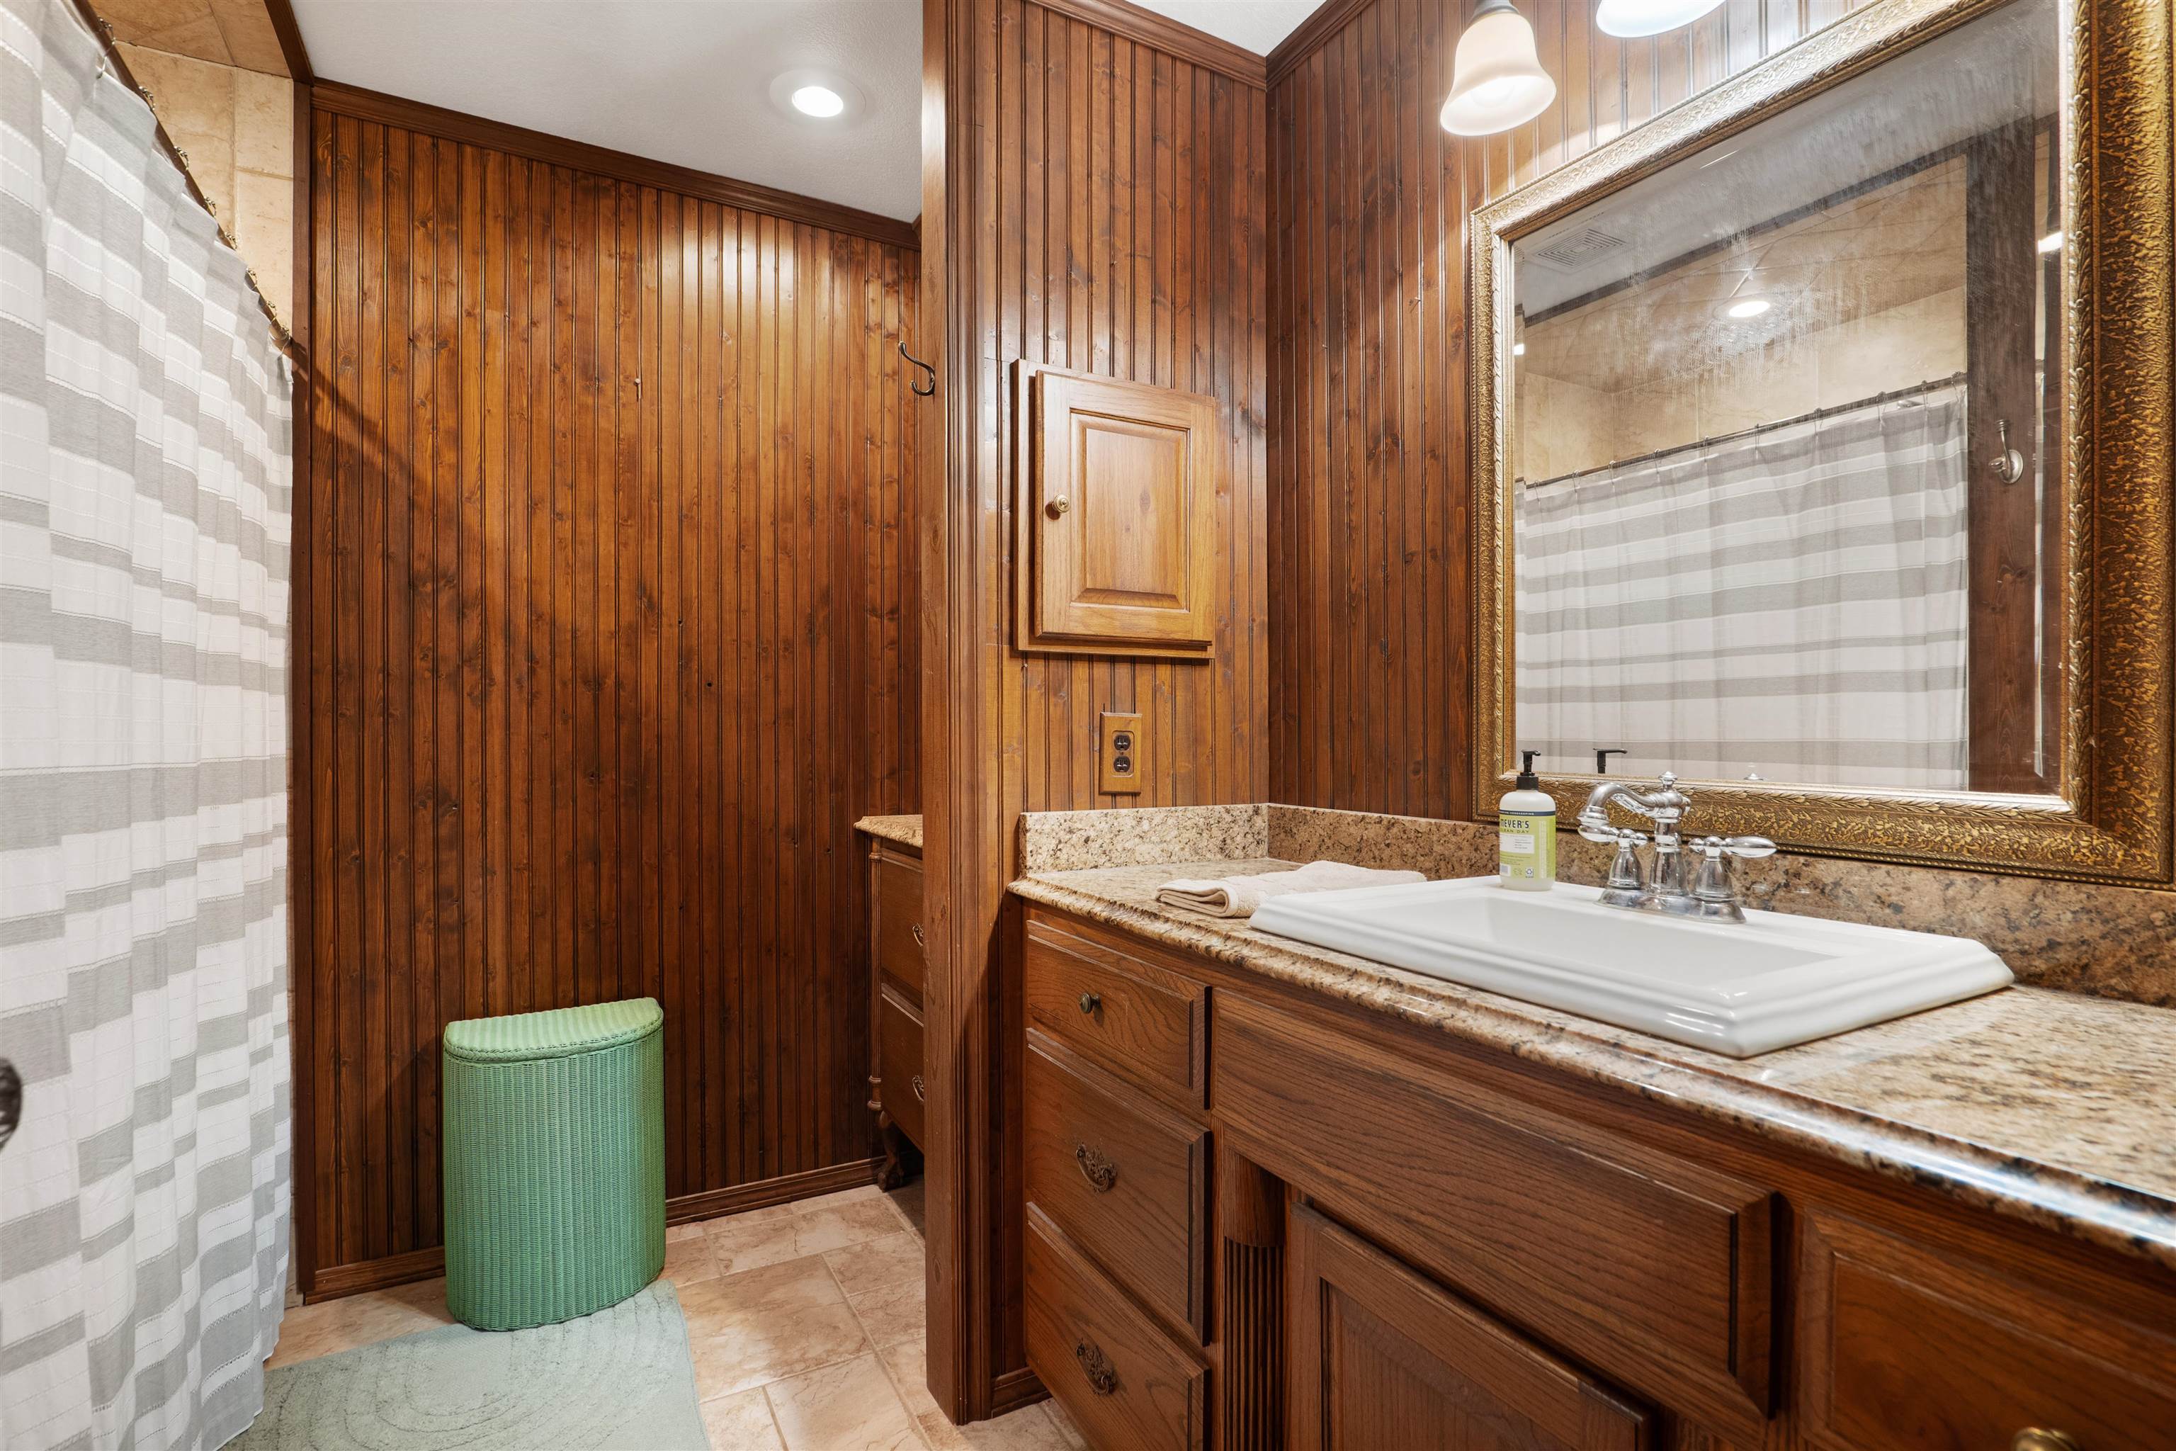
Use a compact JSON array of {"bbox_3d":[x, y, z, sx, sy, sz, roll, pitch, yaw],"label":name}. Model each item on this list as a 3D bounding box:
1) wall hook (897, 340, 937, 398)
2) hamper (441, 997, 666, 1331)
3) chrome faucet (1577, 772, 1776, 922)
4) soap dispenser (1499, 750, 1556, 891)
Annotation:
[{"bbox_3d":[-0.292,-0.610,1.655,0.062,0.086,0.020,0,0,-29],"label":"wall hook"},{"bbox_3d":[-1.088,0.892,2.006,0.418,0.540,0.275,0,0,-28],"label":"hamper"},{"bbox_3d":[0.651,0.138,1.134,0.200,0.166,0.231,0,0,-30],"label":"chrome faucet"},{"bbox_3d":[0.609,0.129,1.337,0.071,0.186,0.072,0,0,-5],"label":"soap dispenser"}]

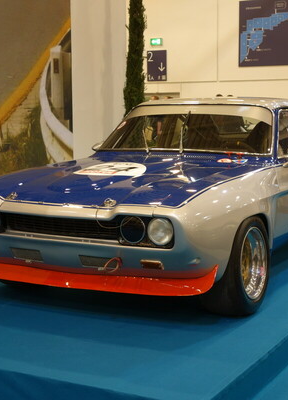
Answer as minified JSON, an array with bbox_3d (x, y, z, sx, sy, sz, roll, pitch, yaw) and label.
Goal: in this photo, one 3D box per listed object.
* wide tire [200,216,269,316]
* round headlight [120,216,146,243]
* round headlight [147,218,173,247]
[{"bbox_3d":[0.497,0.356,4.112,0.280,0.568,0.568,3,7,28],"label":"wide tire"},{"bbox_3d":[-0.043,0.148,3.701,0.143,0.143,0.080,3,7,28],"label":"round headlight"},{"bbox_3d":[0.092,0.155,3.628,0.143,0.143,0.080,3,7,28],"label":"round headlight"}]

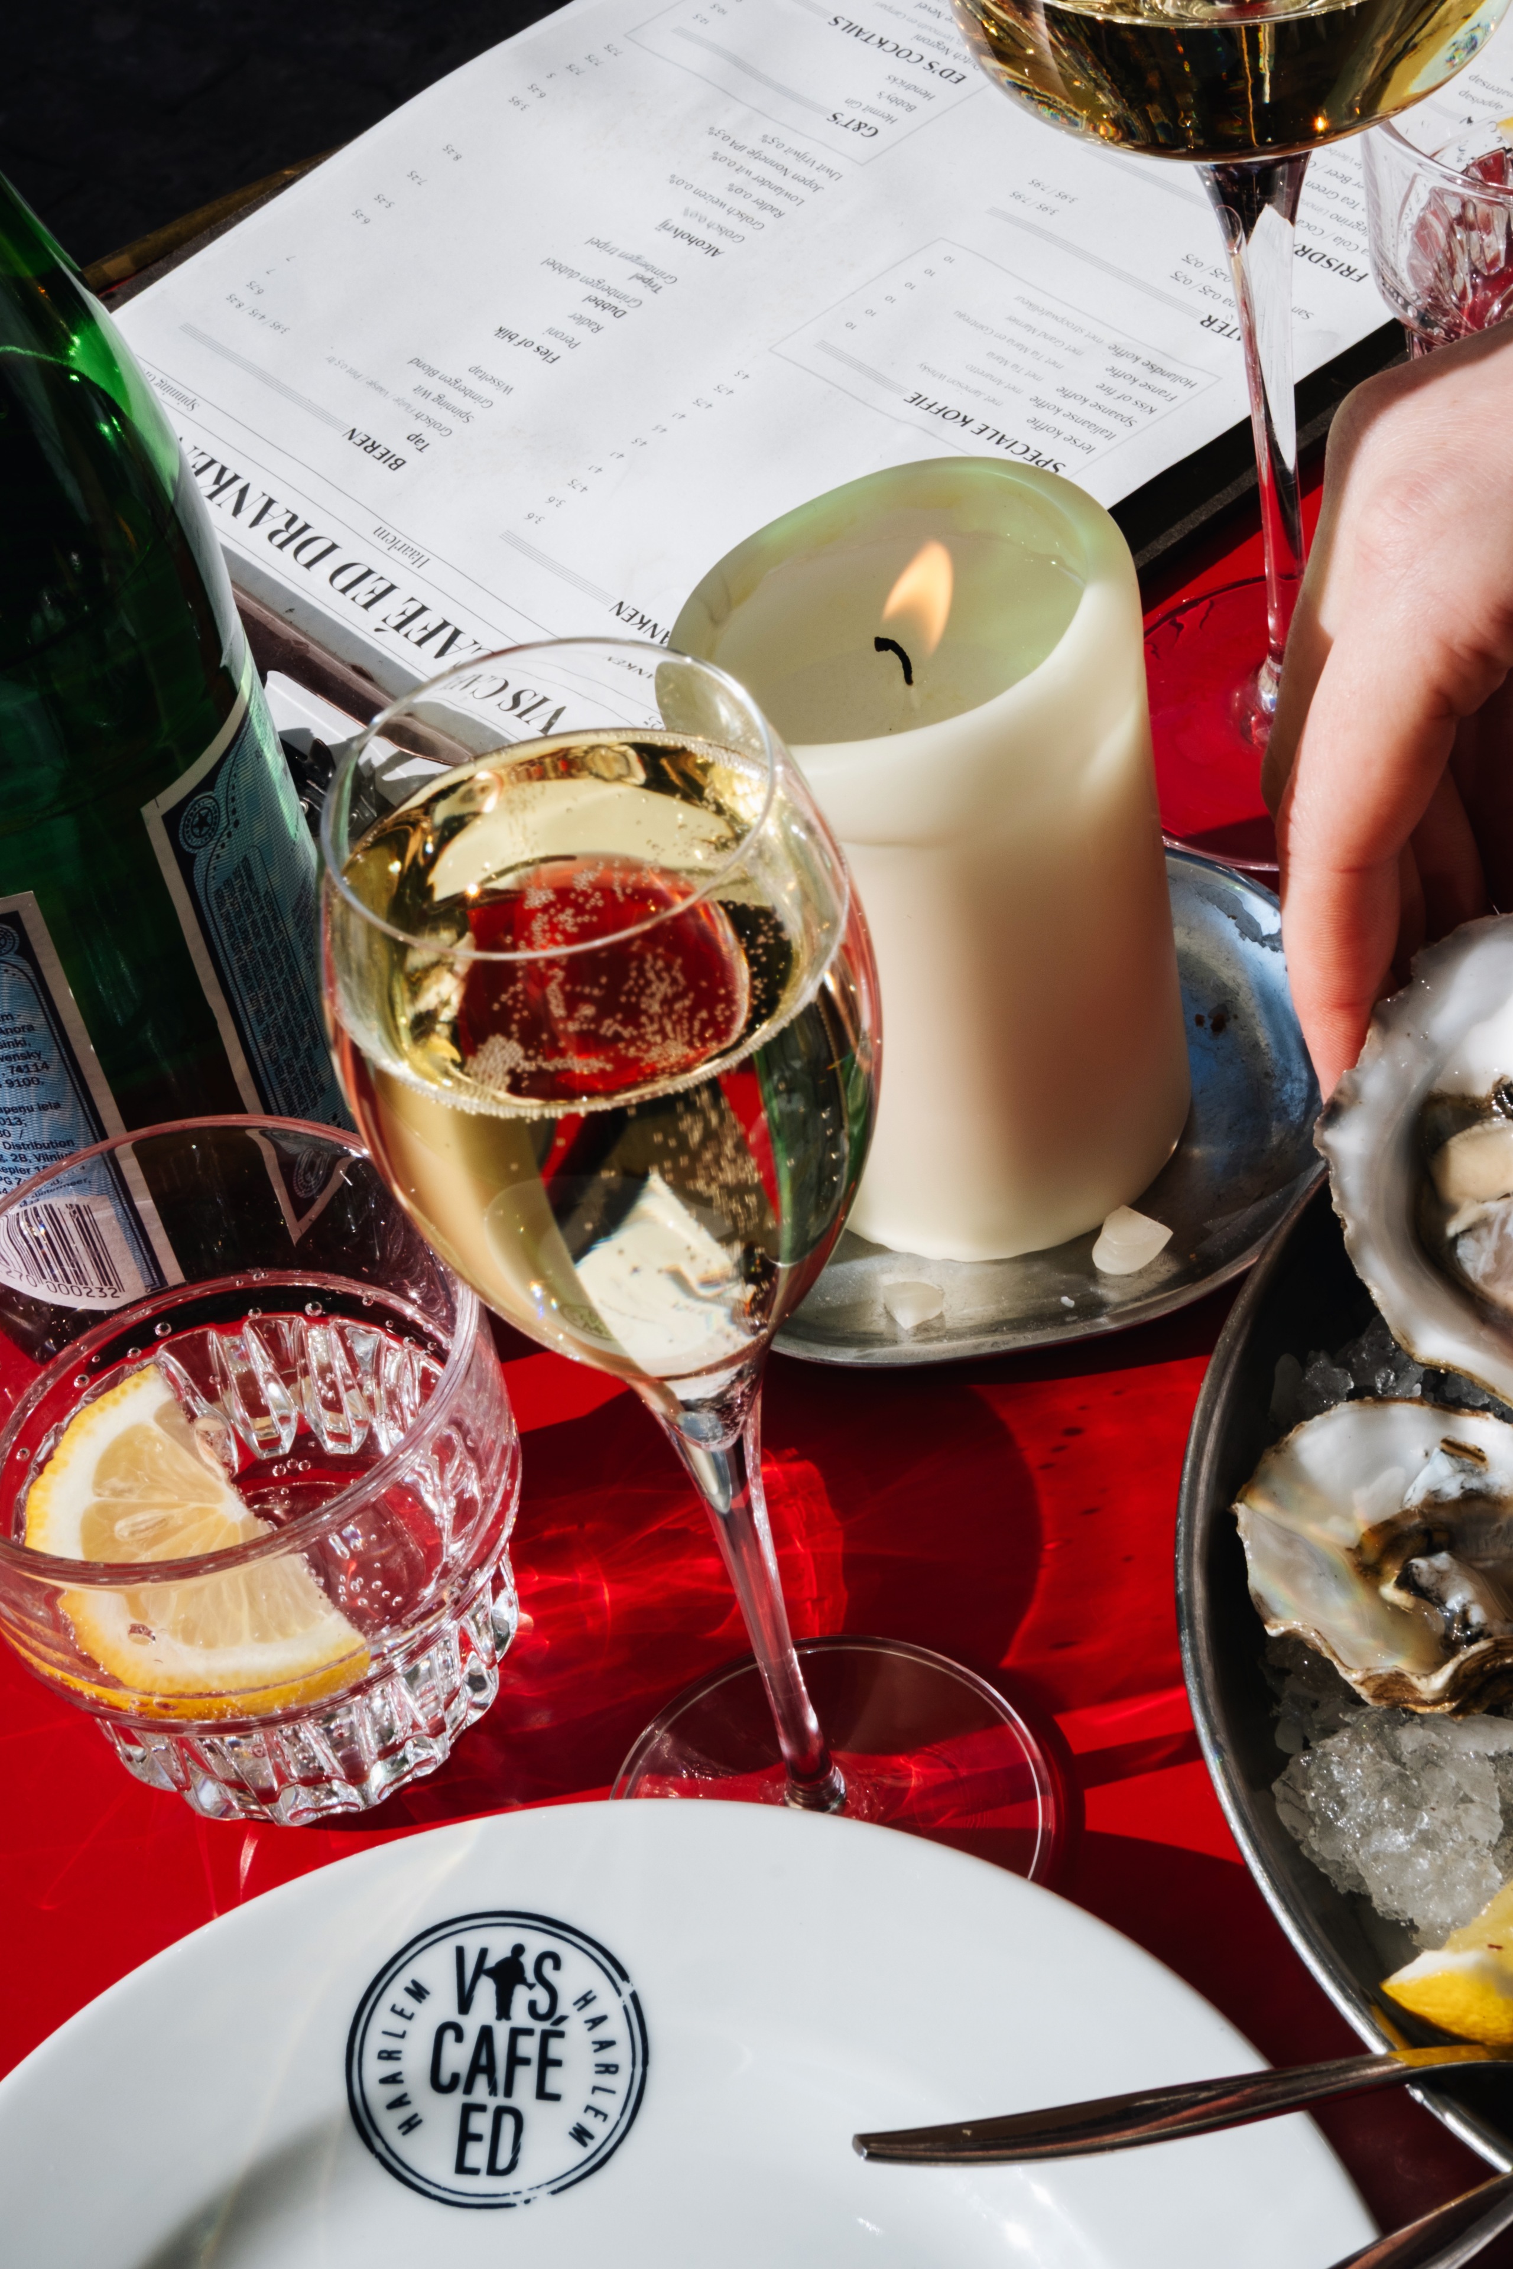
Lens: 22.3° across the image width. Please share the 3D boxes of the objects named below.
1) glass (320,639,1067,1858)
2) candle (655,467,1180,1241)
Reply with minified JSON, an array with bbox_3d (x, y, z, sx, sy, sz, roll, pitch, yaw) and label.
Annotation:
[{"bbox_3d":[-0.006,0.035,0.504,0.069,0.224,0.069,-13,49,0],"label":"glass"},{"bbox_3d":[0.031,-0.043,0.630,0.072,0.114,0.072,-6,49,7],"label":"candle"}]

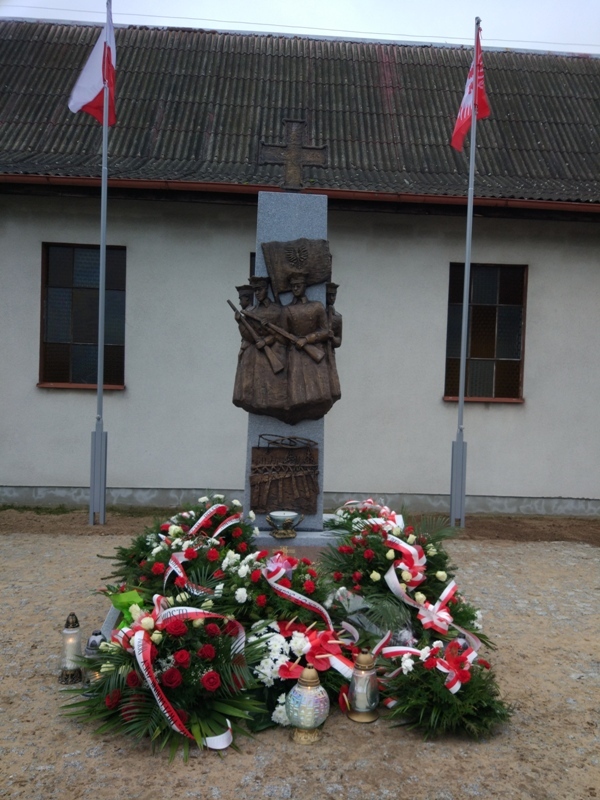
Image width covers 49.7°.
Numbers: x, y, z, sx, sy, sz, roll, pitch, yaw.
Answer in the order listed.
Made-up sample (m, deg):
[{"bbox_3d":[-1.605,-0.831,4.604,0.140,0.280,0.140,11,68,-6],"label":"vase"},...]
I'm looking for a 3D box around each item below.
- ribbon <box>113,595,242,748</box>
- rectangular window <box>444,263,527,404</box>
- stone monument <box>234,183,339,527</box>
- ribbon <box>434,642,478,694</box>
[{"bbox_3d":[-0.568,1.259,3.000,0.580,0.540,0.420,1,3,-10],"label":"ribbon"},{"bbox_3d":[2.386,-0.866,8.300,1.040,1.760,0.130,2,2,-3],"label":"rectangular window"},{"bbox_3d":[-0.111,-0.317,5.328,0.897,2.790,0.550,2,2,-6],"label":"stone monument"},{"bbox_3d":[0.738,1.266,3.050,0.200,0.230,0.150,2,2,-3],"label":"ribbon"}]

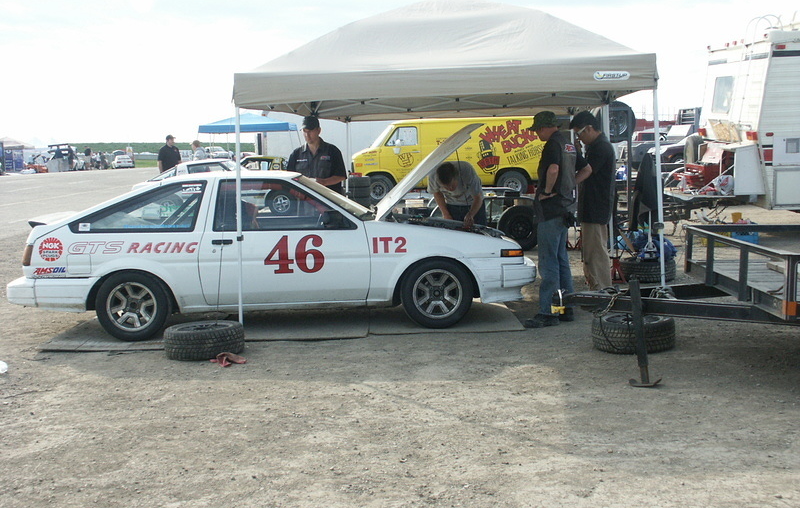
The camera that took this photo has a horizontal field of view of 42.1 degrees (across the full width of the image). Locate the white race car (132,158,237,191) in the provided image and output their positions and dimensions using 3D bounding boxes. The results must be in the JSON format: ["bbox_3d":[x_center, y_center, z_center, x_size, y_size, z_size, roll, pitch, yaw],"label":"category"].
[{"bbox_3d":[-3.596,-1.382,22.265,4.250,1.260,1.670,-1,6,8],"label":"white race car"}]

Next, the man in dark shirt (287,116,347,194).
[{"bbox_3d":[-0.816,-0.484,10.353,0.600,1.780,0.420,0,6,14],"label":"man in dark shirt"}]

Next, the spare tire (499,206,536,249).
[{"bbox_3d":[1.599,-0.354,13.944,0.620,0.620,0.220,-2,6,3],"label":"spare tire"}]

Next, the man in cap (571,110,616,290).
[{"bbox_3d":[1.776,-0.459,9.560,0.440,1.730,0.510,-2,6,3],"label":"man in cap"}]

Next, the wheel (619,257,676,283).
[{"bbox_3d":[2.556,0.159,10.764,0.590,0.200,0.590,-2,6,0],"label":"wheel"}]

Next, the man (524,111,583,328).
[{"bbox_3d":[1.241,-0.298,8.288,0.460,1.710,0.530,0,6,21],"label":"man"}]

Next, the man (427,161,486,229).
[{"bbox_3d":[0.572,-0.258,9.979,0.620,1.320,0.950,-1,6,11],"label":"man"}]

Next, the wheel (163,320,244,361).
[{"bbox_3d":[-1.421,0.619,7.601,0.590,0.200,0.590,-5,6,0],"label":"wheel"}]

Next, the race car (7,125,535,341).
[{"bbox_3d":[-1.032,-0.225,8.912,4.270,1.580,1.640,-2,6,-4],"label":"race car"}]

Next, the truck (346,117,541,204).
[{"bbox_3d":[1.442,-2.449,26.494,5.100,2.020,2.020,-2,6,-5],"label":"truck"}]

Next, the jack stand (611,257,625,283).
[{"bbox_3d":[2.206,0.141,10.660,0.190,0.280,0.190,-1,6,3],"label":"jack stand"}]

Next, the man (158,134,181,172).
[{"bbox_3d":[-5.362,-1.833,24.324,0.380,1.840,0.560,4,8,45],"label":"man"}]

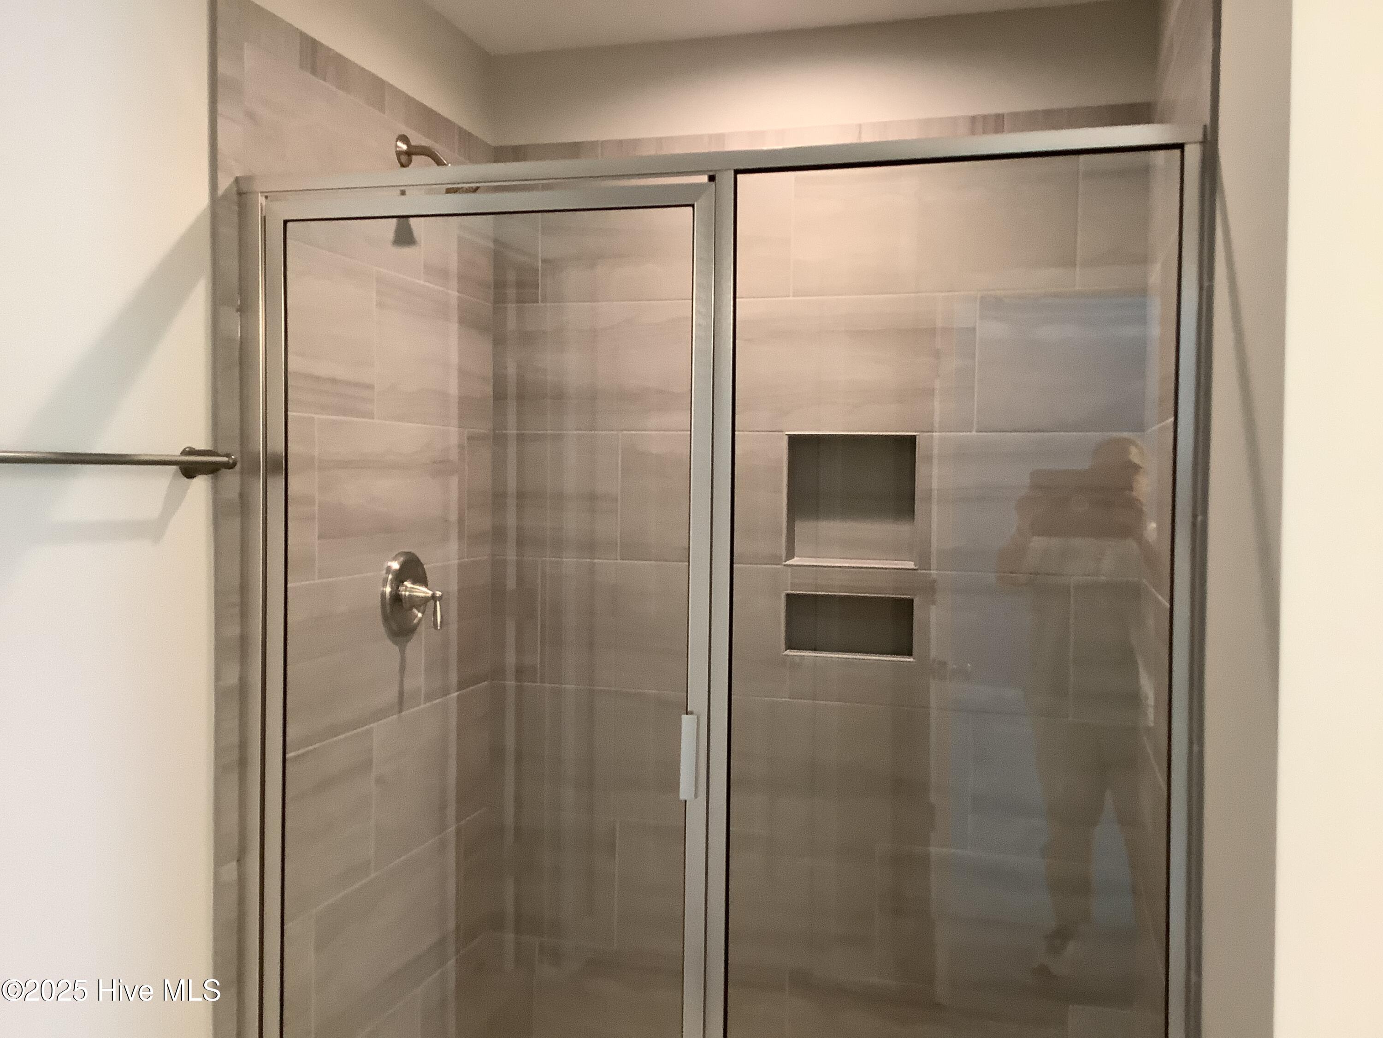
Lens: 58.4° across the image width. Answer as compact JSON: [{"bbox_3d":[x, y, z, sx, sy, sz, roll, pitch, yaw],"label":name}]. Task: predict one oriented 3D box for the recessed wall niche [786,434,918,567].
[{"bbox_3d":[0.369,-0.042,2.808,0.298,0.300,0.095,1,2,16],"label":"recessed wall niche"}]

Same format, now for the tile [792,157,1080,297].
[{"bbox_3d":[0.527,-0.649,2.701,0.611,0.303,0.010,1,2,16],"label":"tile"}]

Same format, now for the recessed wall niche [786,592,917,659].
[{"bbox_3d":[0.365,0.239,2.817,0.297,0.143,0.095,1,2,16],"label":"recessed wall niche"}]

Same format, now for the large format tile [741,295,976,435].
[{"bbox_3d":[0.324,-0.347,2.768,0.611,0.303,0.010,1,2,16],"label":"large format tile"}]

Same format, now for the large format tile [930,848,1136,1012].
[{"bbox_3d":[0.713,0.885,2.690,0.472,0.303,0.010,1,2,16],"label":"large format tile"}]

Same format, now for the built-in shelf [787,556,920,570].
[{"bbox_3d":[0.367,0.101,2.813,0.299,0.016,0.095,1,2,16],"label":"built-in shelf"}]

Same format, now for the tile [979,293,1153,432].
[{"bbox_3d":[0.786,-0.338,2.635,0.344,0.303,0.010,1,2,16],"label":"tile"}]

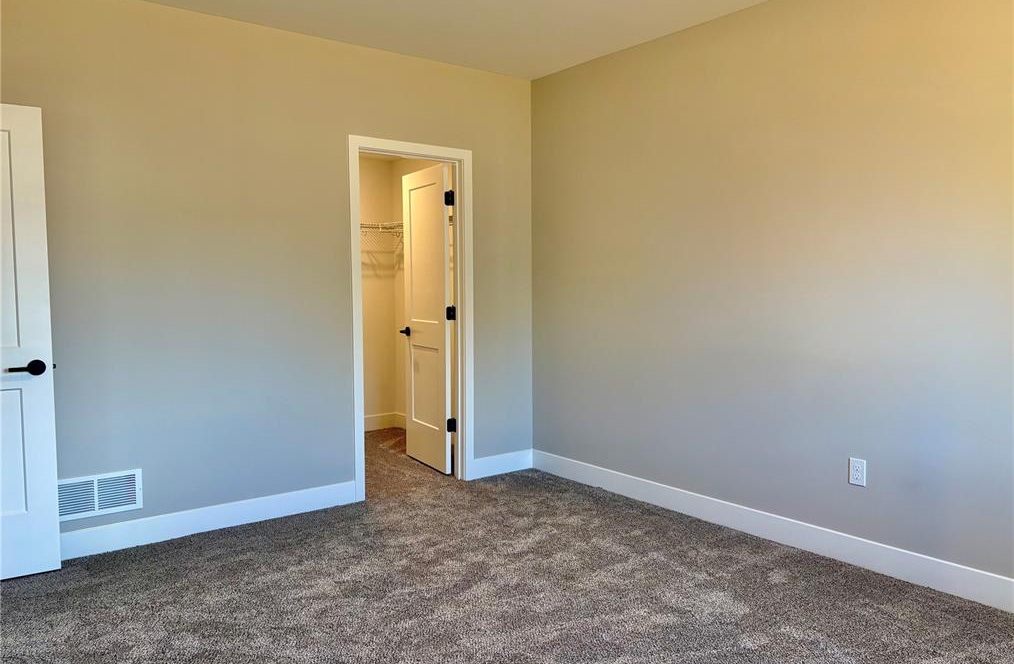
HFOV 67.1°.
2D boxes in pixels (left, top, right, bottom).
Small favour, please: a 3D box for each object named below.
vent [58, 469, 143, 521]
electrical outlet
[{"bbox_3d":[-1.961,0.780,3.653,0.405,0.197,0.014,-3,5,-37],"label":"vent"},{"bbox_3d":[1.584,0.633,3.449,0.009,0.118,0.074,-3,5,-37],"label":"electrical outlet"}]

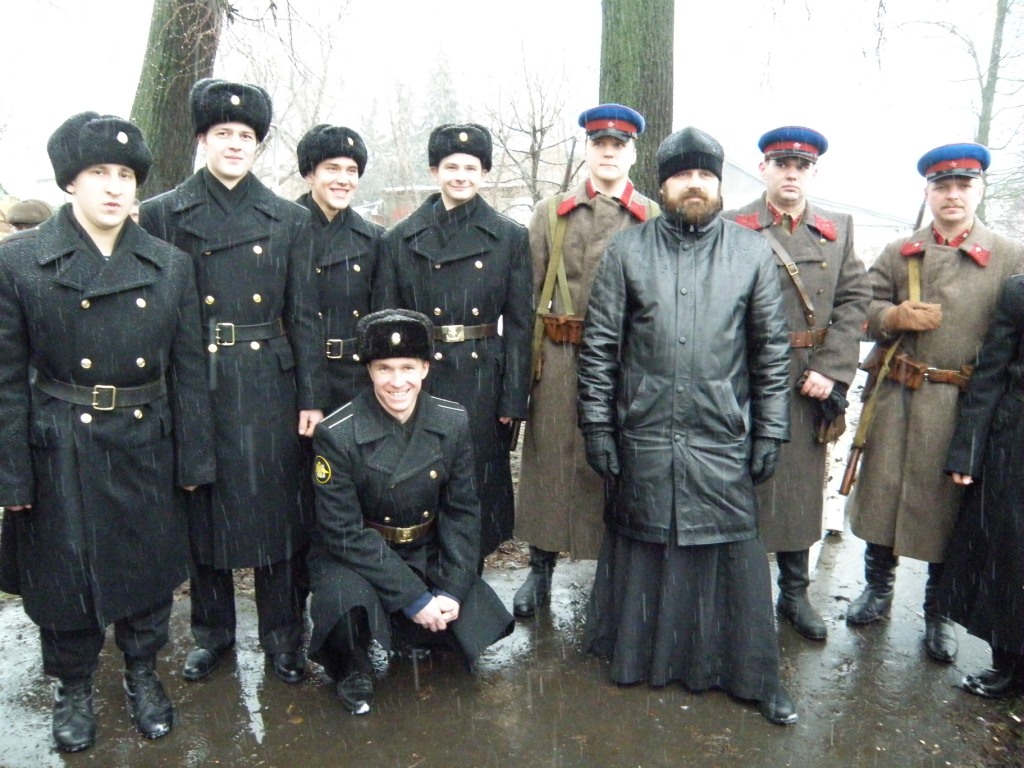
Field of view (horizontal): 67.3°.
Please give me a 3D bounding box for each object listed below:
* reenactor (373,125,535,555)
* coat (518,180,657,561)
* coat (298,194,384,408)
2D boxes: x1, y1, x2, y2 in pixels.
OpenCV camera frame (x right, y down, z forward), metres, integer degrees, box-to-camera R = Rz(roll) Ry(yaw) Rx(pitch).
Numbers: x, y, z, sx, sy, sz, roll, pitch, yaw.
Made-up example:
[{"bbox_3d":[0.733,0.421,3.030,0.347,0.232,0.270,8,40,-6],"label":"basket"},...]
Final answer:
[{"bbox_3d":[-0.218,0.014,2.862,0.570,1.878,0.380,-1,10,-5],"label":"reenactor"},{"bbox_3d":[0.307,-0.054,2.829,0.580,1.340,0.400,1,10,4],"label":"coat"},{"bbox_3d":[-0.661,-0.018,2.897,0.560,1.330,0.360,-4,10,-24],"label":"coat"}]

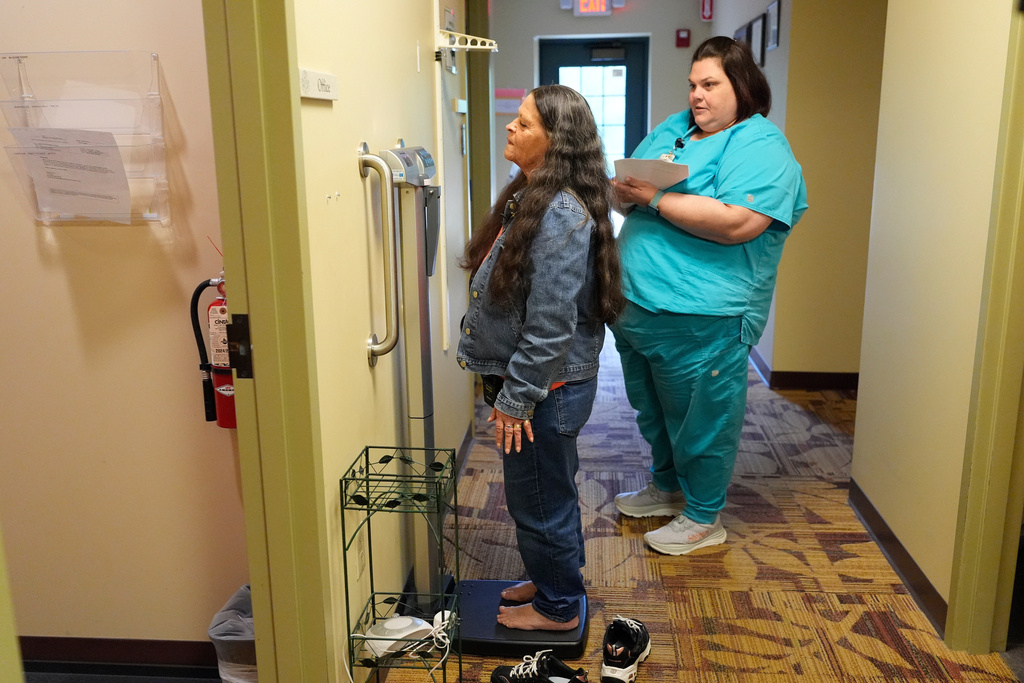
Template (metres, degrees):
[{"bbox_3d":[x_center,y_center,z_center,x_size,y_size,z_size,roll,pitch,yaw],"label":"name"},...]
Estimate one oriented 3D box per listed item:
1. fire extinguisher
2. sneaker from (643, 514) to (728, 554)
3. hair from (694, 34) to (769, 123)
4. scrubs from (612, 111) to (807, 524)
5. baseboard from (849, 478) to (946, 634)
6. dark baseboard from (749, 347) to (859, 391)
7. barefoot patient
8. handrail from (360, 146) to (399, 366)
[{"bbox_3d":[-0.653,0.013,2.104,0.170,0.393,0.120,1,13,5],"label":"fire extinguisher"},{"bbox_3d":[0.595,0.643,3.129,0.285,0.112,0.108,-4,13,-15],"label":"sneaker"},{"bbox_3d":[0.694,-0.826,2.873,0.235,0.255,0.210,-10,16,-36],"label":"hair"},{"bbox_3d":[0.640,-0.056,3.054,0.550,1.390,0.600,-7,14,-26],"label":"scrubs"},{"bbox_3d":[1.252,0.671,2.997,0.015,0.100,0.995,1,13,5],"label":"baseboard"},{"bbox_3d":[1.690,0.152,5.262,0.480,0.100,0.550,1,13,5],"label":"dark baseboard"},{"bbox_3d":[0.075,0.072,2.426,0.440,1.450,0.470,0,13,1],"label":"barefoot patient"},{"bbox_3d":[-0.326,-0.204,2.230,0.078,0.553,0.083,1,13,5],"label":"handrail"}]

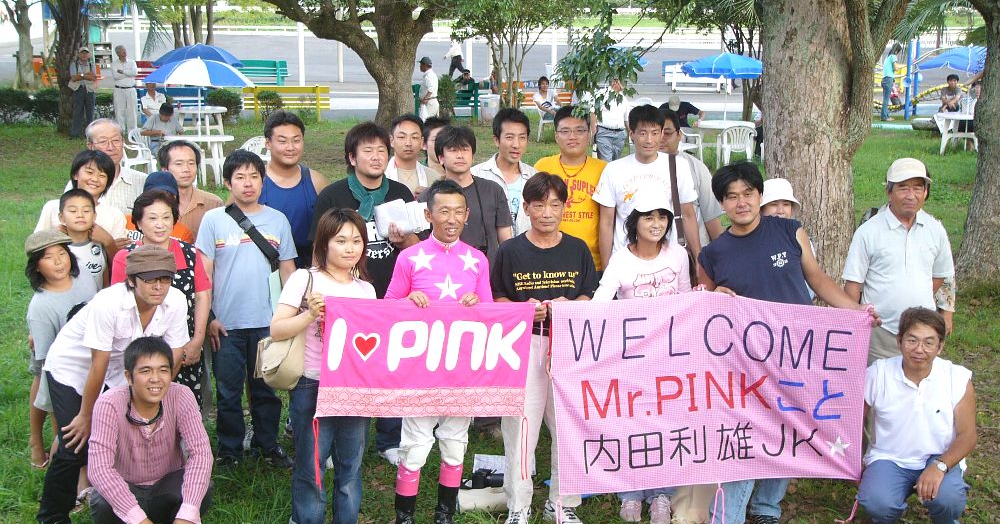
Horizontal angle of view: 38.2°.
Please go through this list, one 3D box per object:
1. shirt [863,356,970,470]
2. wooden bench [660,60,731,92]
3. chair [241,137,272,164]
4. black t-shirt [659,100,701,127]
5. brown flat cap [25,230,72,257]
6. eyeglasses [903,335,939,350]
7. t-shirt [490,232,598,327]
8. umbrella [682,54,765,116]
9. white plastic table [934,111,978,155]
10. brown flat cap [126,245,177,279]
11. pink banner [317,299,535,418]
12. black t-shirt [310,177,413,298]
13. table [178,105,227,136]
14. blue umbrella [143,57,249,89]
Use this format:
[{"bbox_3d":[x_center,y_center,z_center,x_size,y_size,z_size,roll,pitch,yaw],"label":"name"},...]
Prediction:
[{"bbox_3d":[1.908,0.676,6.618,0.460,0.490,0.300,3,10,14],"label":"shirt"},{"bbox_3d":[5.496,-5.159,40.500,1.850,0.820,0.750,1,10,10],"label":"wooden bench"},{"bbox_3d":[-3.167,-1.275,18.865,0.560,0.800,0.550,8,13,39],"label":"chair"},{"bbox_3d":[2.743,-2.252,22.200,0.580,0.550,0.420,-4,11,-20],"label":"black t-shirt"},{"bbox_3d":[-2.343,-0.098,7.497,0.190,0.120,0.250,-15,12,-36],"label":"brown flat cap"},{"bbox_3d":[1.780,0.340,6.100,0.150,0.050,0.140,8,11,10],"label":"eyeglasses"},{"bbox_3d":[0.202,0.098,6.560,0.500,0.530,0.300,-1,10,-2],"label":"t-shirt"},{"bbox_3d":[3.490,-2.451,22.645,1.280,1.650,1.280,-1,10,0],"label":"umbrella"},{"bbox_3d":[7.623,-2.055,23.602,0.820,0.690,0.820,7,12,35],"label":"white plastic table"},{"bbox_3d":[-1.457,-0.009,6.040,0.200,0.130,0.250,-2,10,-14],"label":"brown flat cap"},{"bbox_3d":[-0.321,0.407,6.215,0.930,0.520,0.060,-2,10,-10],"label":"pink banner"},{"bbox_3d":[-0.723,-0.069,7.705,0.560,0.740,0.330,-1,10,-8],"label":"black t-shirt"},{"bbox_3d":[-5.154,-2.298,24.980,0.910,0.690,0.910,-2,10,-12],"label":"table"},{"bbox_3d":[-4.032,-2.559,19.350,1.550,0.420,1.550,-2,10,-12],"label":"blue umbrella"}]

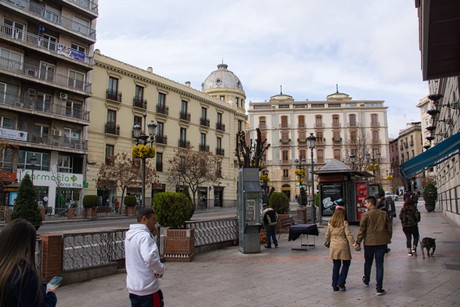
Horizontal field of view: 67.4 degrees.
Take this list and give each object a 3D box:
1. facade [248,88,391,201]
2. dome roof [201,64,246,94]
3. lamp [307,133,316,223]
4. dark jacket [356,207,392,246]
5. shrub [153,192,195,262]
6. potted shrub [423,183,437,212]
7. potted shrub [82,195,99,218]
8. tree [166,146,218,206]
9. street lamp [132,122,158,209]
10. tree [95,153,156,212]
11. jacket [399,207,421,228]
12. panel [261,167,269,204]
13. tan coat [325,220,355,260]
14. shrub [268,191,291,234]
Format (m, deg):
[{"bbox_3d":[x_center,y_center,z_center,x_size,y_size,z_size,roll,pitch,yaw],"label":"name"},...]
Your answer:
[{"bbox_3d":[19.047,-0.867,78.431,28.650,23.260,14.000,0,-8,7],"label":"facade"},{"bbox_3d":[-1.064,-12.279,56.500,6.700,5.300,6.700,1,-8,0],"label":"dome roof"},{"bbox_3d":[4.451,1.290,18.802,0.520,4.957,0.520,0,-8,0],"label":"lamp"},{"bbox_3d":[2.688,1.358,6.420,0.620,0.730,0.360,-3,-8,24],"label":"dark jacket"},{"bbox_3d":[-1.554,1.943,9.321,1.080,1.769,1.050,0,-8,0],"label":"shrub"},{"bbox_3d":[15.898,3.506,27.500,1.120,2.380,1.120,1,-8,0],"label":"potted shrub"},{"bbox_3d":[-11.107,4.206,27.483,1.150,1.870,1.150,-7,-10,41],"label":"potted shrub"},{"bbox_3d":[-4.727,3.088,43.500,6.400,7.800,6.200,1,-8,0],"label":"tree"},{"bbox_3d":[-4.719,1.058,19.339,1.600,5.949,1.000,-7,-10,41],"label":"street lamp"},{"bbox_3d":[-9.414,2.762,31.924,5.500,5.767,5.200,0,-8,0],"label":"tree"},{"bbox_3d":[5.049,1.788,9.646,0.580,0.605,0.340,-4,-9,25],"label":"jacket"},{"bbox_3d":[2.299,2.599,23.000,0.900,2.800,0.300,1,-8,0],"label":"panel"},{"bbox_3d":[2.161,1.702,6.750,0.570,0.770,0.360,-3,-8,22],"label":"tan coat"},{"bbox_3d":[2.145,2.550,14.891,0.950,1.724,0.950,0,-8,0],"label":"shrub"}]

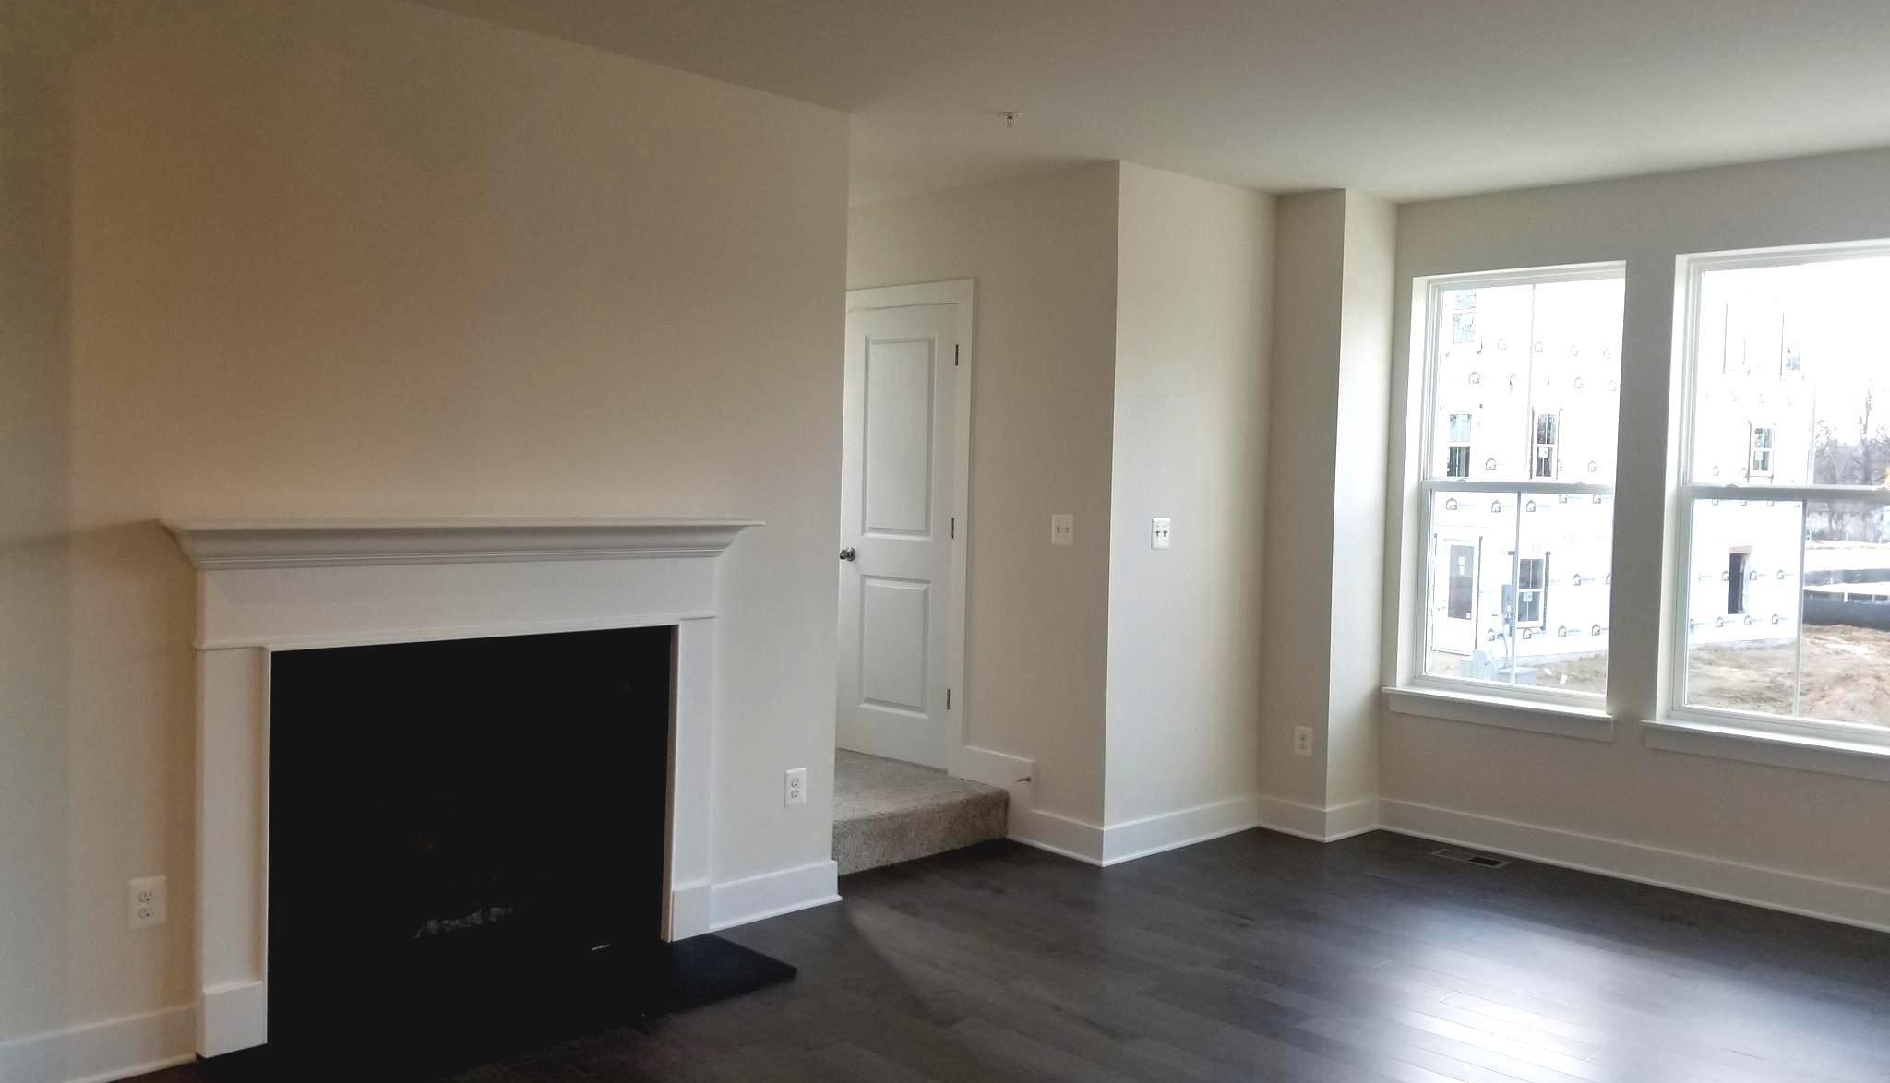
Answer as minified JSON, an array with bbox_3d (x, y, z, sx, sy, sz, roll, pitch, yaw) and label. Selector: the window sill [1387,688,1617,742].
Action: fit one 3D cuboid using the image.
[{"bbox_3d":[2.277,0.706,5.850,0.120,0.094,0.973,-1,3,-43],"label":"window sill"}]

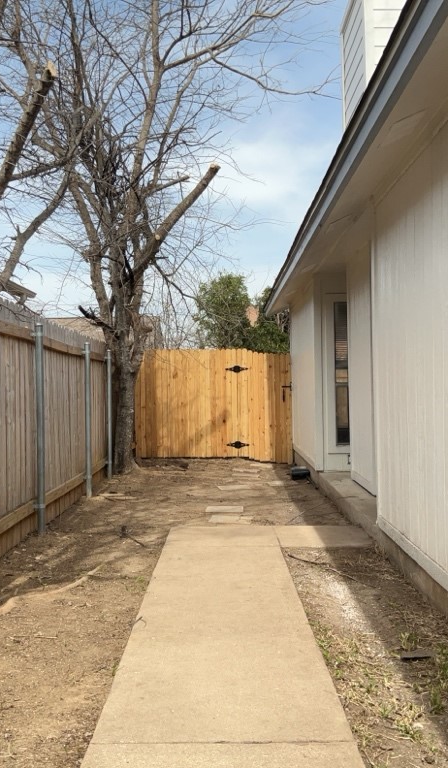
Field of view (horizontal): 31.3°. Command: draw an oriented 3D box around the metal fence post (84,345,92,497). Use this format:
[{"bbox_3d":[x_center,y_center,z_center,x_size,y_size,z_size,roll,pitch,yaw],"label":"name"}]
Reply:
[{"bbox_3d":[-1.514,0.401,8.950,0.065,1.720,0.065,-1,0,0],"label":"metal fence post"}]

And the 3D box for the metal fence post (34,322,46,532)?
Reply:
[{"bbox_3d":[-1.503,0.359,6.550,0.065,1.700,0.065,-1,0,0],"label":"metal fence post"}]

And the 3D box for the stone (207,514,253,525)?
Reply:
[{"bbox_3d":[0.062,1.200,7.030,0.350,0.040,0.350,-1,0,7],"label":"stone"}]

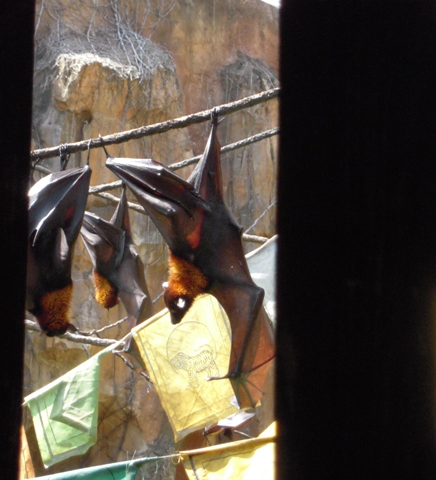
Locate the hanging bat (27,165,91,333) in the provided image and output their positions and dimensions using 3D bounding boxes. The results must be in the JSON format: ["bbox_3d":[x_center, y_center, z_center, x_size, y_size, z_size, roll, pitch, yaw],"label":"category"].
[{"bbox_3d":[-0.364,0.014,4.500,0.180,0.390,0.180,1,-5,-3],"label":"hanging bat"}]

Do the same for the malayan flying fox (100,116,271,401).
[{"bbox_3d":[-0.058,0.047,4.500,0.380,0.640,0.220,0,-5,12],"label":"malayan flying fox"}]

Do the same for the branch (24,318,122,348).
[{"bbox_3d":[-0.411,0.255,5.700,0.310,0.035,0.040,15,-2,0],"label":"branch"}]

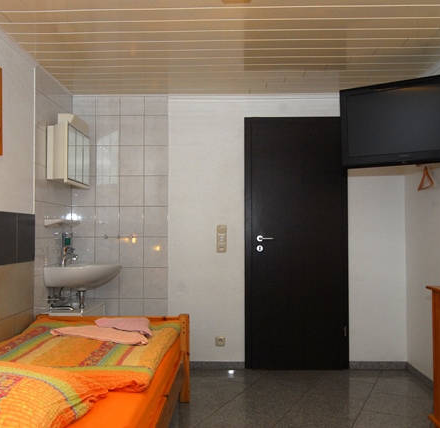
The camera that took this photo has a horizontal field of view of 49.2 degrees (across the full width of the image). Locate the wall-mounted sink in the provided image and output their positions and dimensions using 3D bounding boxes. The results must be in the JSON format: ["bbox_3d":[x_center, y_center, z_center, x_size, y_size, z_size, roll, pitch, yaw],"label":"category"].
[{"bbox_3d":[-0.984,0.474,3.581,0.493,0.184,0.560,0,-2,2],"label":"wall-mounted sink"}]

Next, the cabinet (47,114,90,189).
[{"bbox_3d":[-1.136,-0.455,3.619,0.188,0.503,0.515,0,-2,2],"label":"cabinet"}]

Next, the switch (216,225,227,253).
[{"bbox_3d":[0.018,0.206,3.900,0.080,0.225,0.013,0,-2,2],"label":"switch"}]

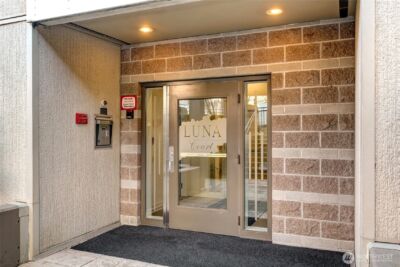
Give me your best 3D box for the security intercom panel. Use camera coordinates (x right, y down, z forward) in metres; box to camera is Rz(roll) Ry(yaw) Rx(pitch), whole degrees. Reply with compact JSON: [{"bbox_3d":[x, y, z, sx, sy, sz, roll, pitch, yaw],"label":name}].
[{"bbox_3d":[-1.314,-0.021,4.593,0.055,0.438,0.325,0,0,23],"label":"security intercom panel"}]

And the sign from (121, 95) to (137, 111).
[{"bbox_3d":[-1.051,-0.454,4.901,0.285,0.217,0.014,0,0,23],"label":"sign"}]

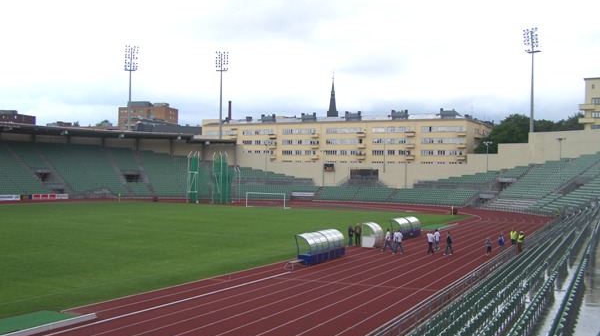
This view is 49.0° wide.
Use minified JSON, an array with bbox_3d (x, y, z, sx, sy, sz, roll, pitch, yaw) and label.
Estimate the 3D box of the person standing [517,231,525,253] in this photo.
[{"bbox_3d":[17.052,5.722,50.800,0.520,1.740,0.480,1,-1,23],"label":"person standing"}]

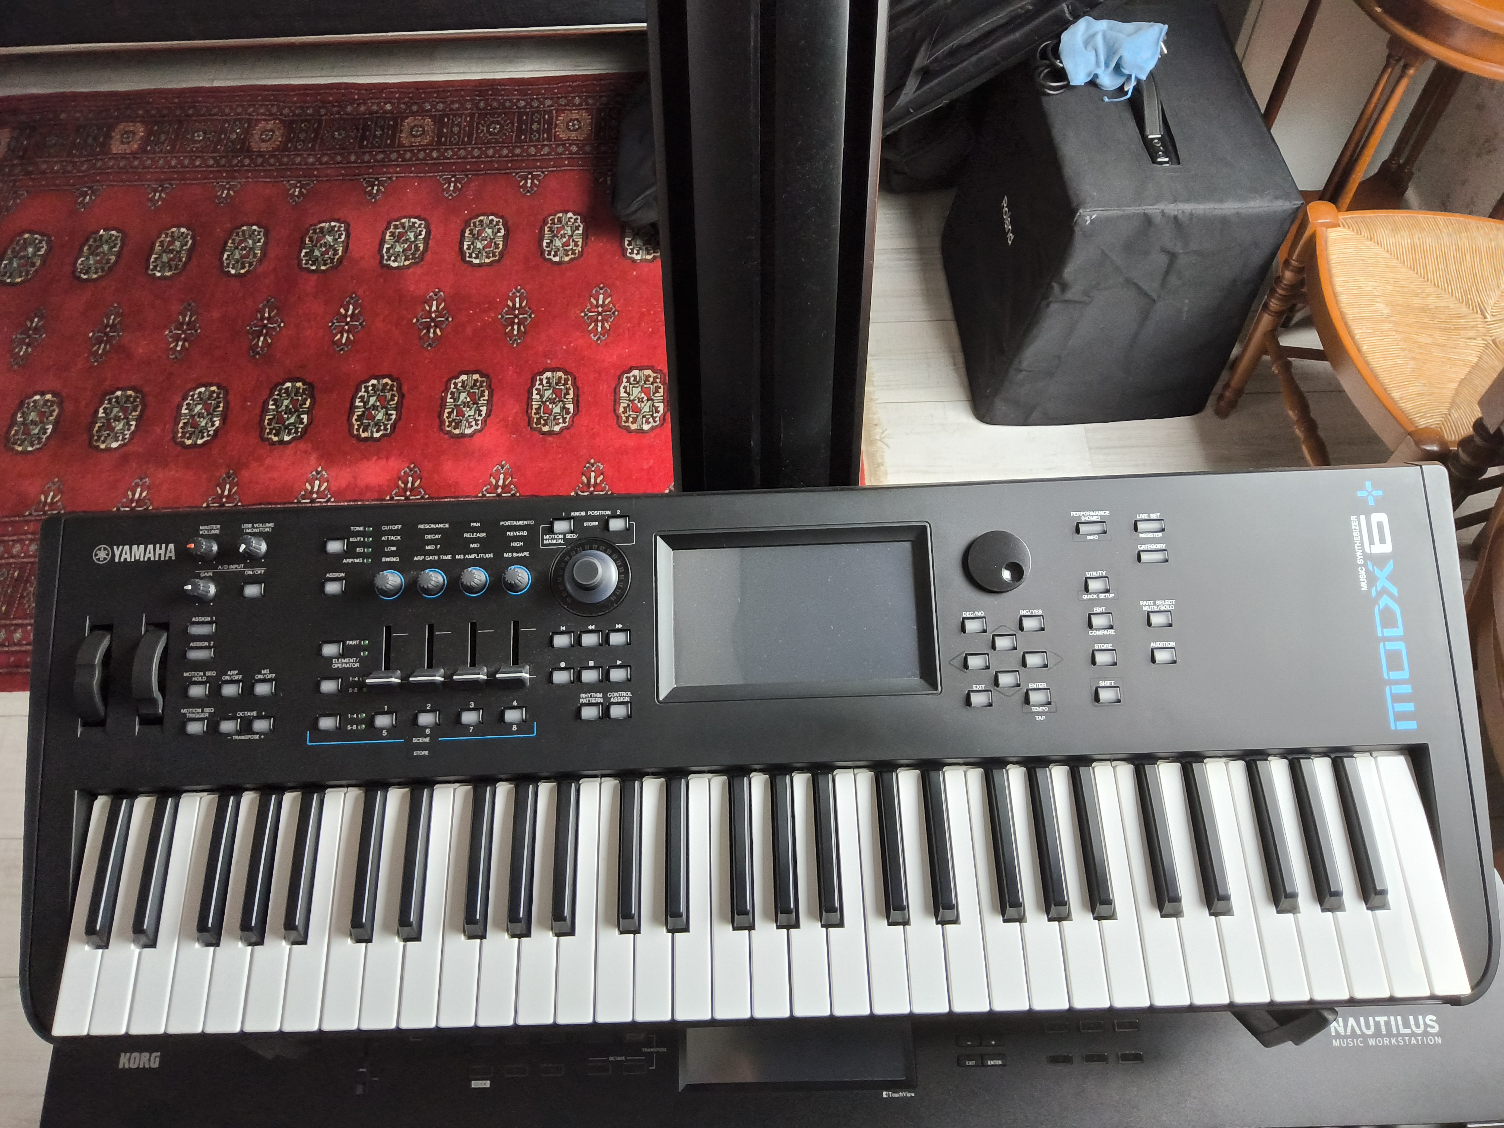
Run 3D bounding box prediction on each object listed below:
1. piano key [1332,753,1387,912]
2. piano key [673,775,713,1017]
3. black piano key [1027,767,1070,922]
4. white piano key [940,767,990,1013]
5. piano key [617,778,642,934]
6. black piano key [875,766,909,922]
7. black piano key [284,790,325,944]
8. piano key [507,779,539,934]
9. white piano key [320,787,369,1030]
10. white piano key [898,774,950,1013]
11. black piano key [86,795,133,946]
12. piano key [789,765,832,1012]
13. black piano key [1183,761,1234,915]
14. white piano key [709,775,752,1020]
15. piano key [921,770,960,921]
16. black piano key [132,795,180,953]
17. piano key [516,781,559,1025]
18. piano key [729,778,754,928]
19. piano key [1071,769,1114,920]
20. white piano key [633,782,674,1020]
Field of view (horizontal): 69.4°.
[{"bbox_3d":[0.377,0.165,0.668,0.013,0.013,0.091,-2,68,1],"label":"piano key"},{"bbox_3d":[-0.037,0.207,0.679,0.023,0.019,0.144,-2,68,1],"label":"piano key"},{"bbox_3d":[0.184,0.171,0.670,0.013,0.013,0.093,-2,68,1],"label":"black piano key"},{"bbox_3d":[0.128,0.201,0.677,0.022,0.018,0.142,-2,68,1],"label":"white piano key"},{"bbox_3d":[-0.076,0.181,0.676,0.013,0.011,0.094,-2,69,1],"label":"piano key"},{"bbox_3d":[0.088,0.176,0.674,0.013,0.013,0.091,-2,68,1],"label":"black piano key"},{"bbox_3d":[-0.281,0.189,0.679,0.013,0.013,0.094,-2,68,1],"label":"black piano key"},{"bbox_3d":[-0.144,0.184,0.678,0.013,0.013,0.091,-2,68,1],"label":"piano key"},{"bbox_3d":[-0.248,0.215,0.684,0.022,0.018,0.142,-2,68,1],"label":"white piano key"},{"bbox_3d":[0.104,0.202,0.678,0.023,0.019,0.144,-2,69,1],"label":"white piano key"},{"bbox_3d":[-0.405,0.193,0.682,0.013,0.011,0.094,-2,69,1],"label":"black piano key"},{"bbox_3d":[0.034,0.205,0.678,0.023,0.019,0.144,-2,68,1],"label":"piano key"},{"bbox_3d":[0.283,0.167,0.670,0.013,0.011,0.094,-2,69,1],"label":"black piano key"},{"bbox_3d":[-0.013,0.206,0.680,0.022,0.020,0.146,-2,68,1],"label":"white piano key"},{"bbox_3d":[0.118,0.175,0.673,0.013,0.013,0.091,-2,68,1],"label":"piano key"},{"bbox_3d":[-0.375,0.192,0.682,0.013,0.012,0.093,-2,68,1],"label":"black piano key"},{"bbox_3d":[-0.131,0.211,0.682,0.023,0.019,0.144,-2,69,1],"label":"piano key"},{"bbox_3d":[-0.006,0.178,0.674,0.013,0.013,0.093,-2,68,1],"label":"piano key"},{"bbox_3d":[0.212,0.170,0.671,0.013,0.012,0.093,-2,68,1],"label":"piano key"},{"bbox_3d":[-0.060,0.208,0.679,0.023,0.019,0.144,-2,68,1],"label":"white piano key"}]

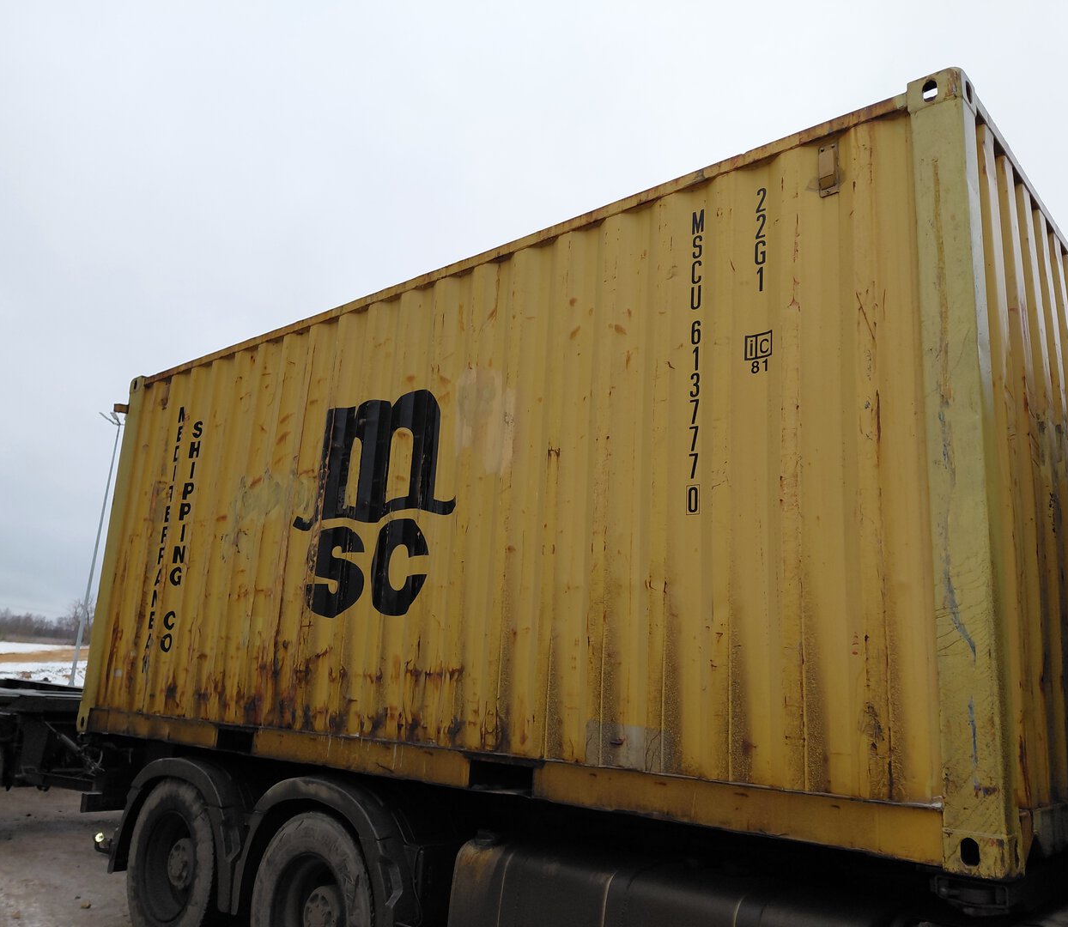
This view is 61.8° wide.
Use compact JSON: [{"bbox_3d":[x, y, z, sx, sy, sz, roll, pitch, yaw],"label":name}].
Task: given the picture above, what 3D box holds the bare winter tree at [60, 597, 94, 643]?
[{"bbox_3d":[-71.520,24.680,140.890,6.400,7.650,6.000,9,-15,-25],"label":"bare winter tree"}]

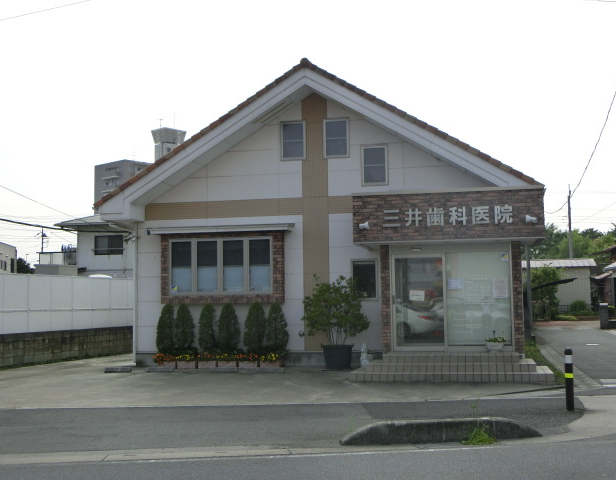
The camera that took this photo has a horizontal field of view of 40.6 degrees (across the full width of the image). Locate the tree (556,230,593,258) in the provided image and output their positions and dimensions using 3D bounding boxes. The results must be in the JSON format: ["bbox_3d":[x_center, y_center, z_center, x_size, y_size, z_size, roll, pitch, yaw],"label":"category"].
[{"bbox_3d":[21.781,2.411,68.000,2.942,6.375,2.942,-2,-4,12],"label":"tree"}]

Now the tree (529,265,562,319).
[{"bbox_3d":[14.620,3.203,51.000,2.084,3.525,2.084,-2,-4,12],"label":"tree"}]

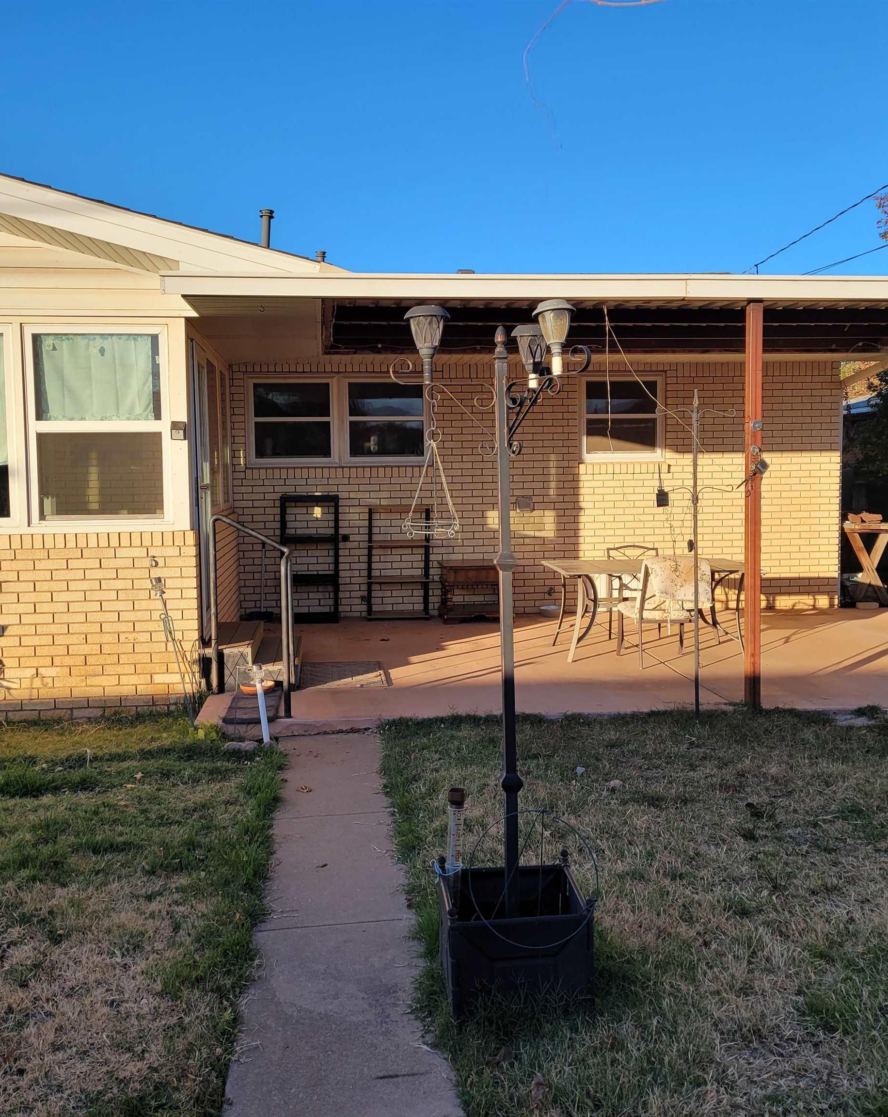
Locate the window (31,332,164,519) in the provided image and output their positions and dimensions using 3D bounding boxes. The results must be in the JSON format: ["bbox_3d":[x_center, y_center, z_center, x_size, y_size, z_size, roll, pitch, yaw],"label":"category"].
[{"bbox_3d":[-2.215,-0.853,7.156,0.817,1.186,0.080,-1,4,-8],"label":"window"}]

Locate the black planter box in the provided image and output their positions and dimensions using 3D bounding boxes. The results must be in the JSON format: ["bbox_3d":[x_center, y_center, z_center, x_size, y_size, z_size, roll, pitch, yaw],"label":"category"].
[{"bbox_3d":[0.211,1.170,3.454,0.410,0.300,0.420,-1,4,-4],"label":"black planter box"}]

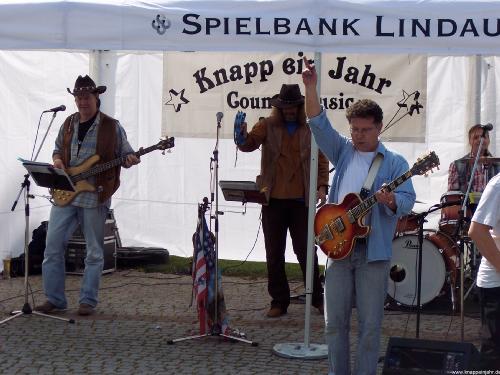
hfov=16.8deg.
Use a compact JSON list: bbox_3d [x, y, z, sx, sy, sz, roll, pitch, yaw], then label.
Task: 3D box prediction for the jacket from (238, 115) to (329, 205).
[{"bbox_3d":[0.261,-0.214,13.150,0.700,0.700,0.380,1,5,6],"label":"jacket"}]

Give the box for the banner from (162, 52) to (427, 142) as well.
[{"bbox_3d":[0.424,-0.905,16.100,2.520,0.930,0.040,1,5,6],"label":"banner"}]

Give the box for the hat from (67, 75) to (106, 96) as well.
[{"bbox_3d":[-1.264,-0.787,13.100,0.310,0.150,0.360,2,10,17],"label":"hat"}]

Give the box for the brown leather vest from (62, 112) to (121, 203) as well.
[{"bbox_3d":[-1.233,-0.230,13.150,0.470,0.680,0.310,3,5,27],"label":"brown leather vest"}]

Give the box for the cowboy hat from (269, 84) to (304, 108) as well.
[{"bbox_3d":[0.306,-0.698,13.100,0.320,0.150,0.360,1,17,6],"label":"cowboy hat"}]

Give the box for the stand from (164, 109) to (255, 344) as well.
[{"bbox_3d":[-0.273,0.302,12.000,0.620,1.600,0.580,1,5,0],"label":"stand"}]

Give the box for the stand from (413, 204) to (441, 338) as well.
[{"bbox_3d":[1.162,0.612,11.250,0.580,1.020,0.580,1,5,0],"label":"stand"}]

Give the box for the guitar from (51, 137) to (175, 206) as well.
[{"bbox_3d":[-1.069,-0.154,13.000,1.120,0.320,0.080,-25,-10,19],"label":"guitar"}]

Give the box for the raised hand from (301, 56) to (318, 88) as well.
[{"bbox_3d":[0.357,-0.691,10.150,0.100,0.190,0.080,-11,3,6],"label":"raised hand"}]

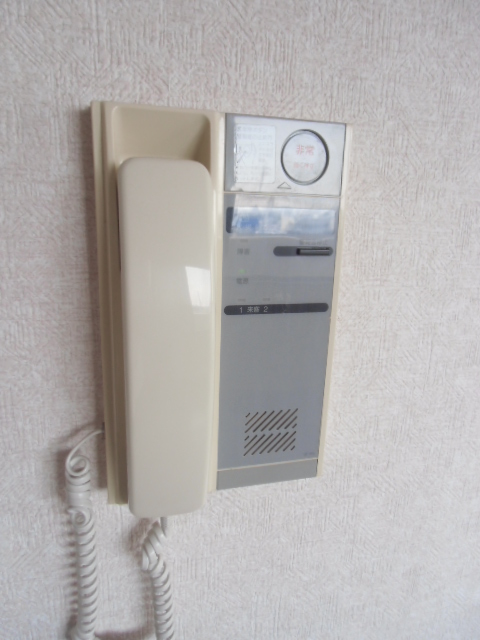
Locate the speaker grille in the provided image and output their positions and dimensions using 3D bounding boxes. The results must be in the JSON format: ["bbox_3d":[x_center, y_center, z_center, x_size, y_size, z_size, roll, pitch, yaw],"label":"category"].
[{"bbox_3d":[0.020,0.070,0.277,0.034,0.029,0.003,-2,15,-15],"label":"speaker grille"}]

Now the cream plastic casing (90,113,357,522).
[{"bbox_3d":[-0.008,0.002,0.250,0.136,0.218,0.043,-2,15,-15],"label":"cream plastic casing"}]

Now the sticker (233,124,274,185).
[{"bbox_3d":[0.008,-0.086,0.232,0.022,0.028,0.001,-2,15,-15],"label":"sticker"}]

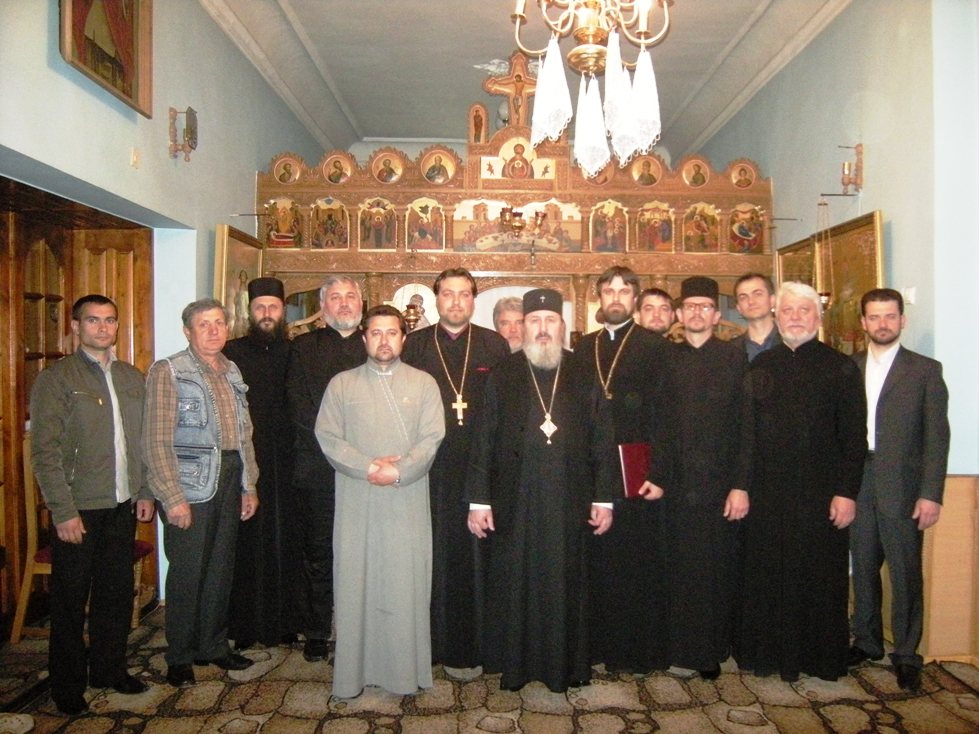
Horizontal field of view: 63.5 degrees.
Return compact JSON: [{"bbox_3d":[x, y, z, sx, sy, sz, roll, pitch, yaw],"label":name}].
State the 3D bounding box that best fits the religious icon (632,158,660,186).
[{"bbox_3d":[1.184,-1.466,5.970,0.220,0.220,0.030,0,1,-2],"label":"religious icon"}]

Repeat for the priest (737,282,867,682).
[{"bbox_3d":[1.435,0.514,3.690,0.590,1.807,0.400,0,1,11],"label":"priest"}]

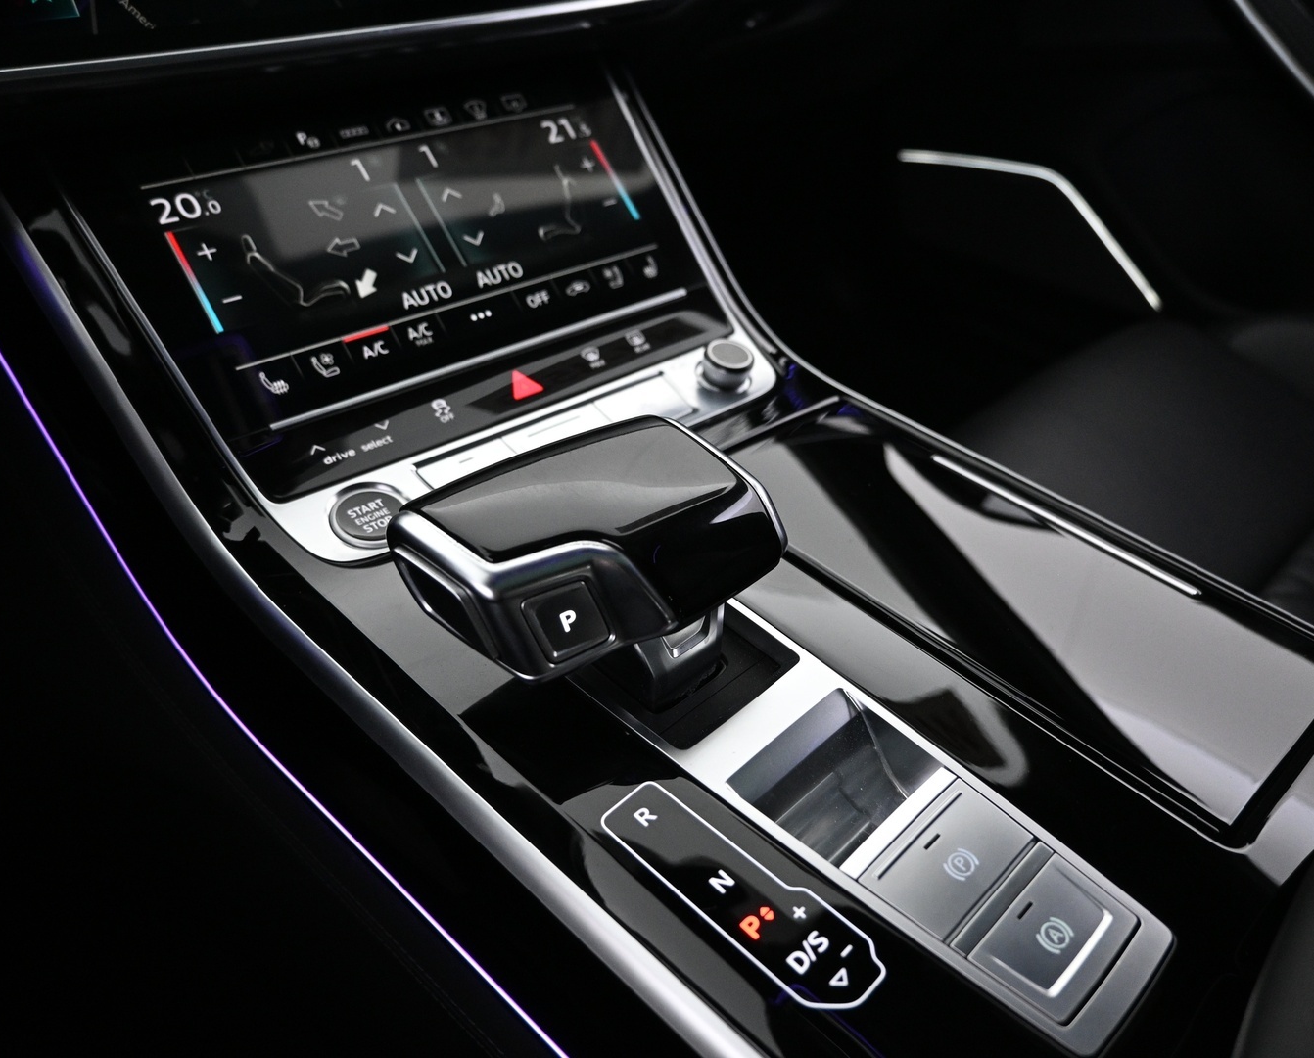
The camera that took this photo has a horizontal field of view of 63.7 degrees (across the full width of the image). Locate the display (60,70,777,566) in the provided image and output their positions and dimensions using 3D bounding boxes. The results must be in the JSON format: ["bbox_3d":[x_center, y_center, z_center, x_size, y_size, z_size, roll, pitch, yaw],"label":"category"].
[{"bbox_3d":[-0.070,-0.093,0.405,0.232,0.030,0.174,-25,77,-31],"label":"display"}]

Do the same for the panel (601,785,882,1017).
[{"bbox_3d":[0.018,0.084,0.244,0.023,0.004,0.073,-29,44,-35],"label":"panel"}]

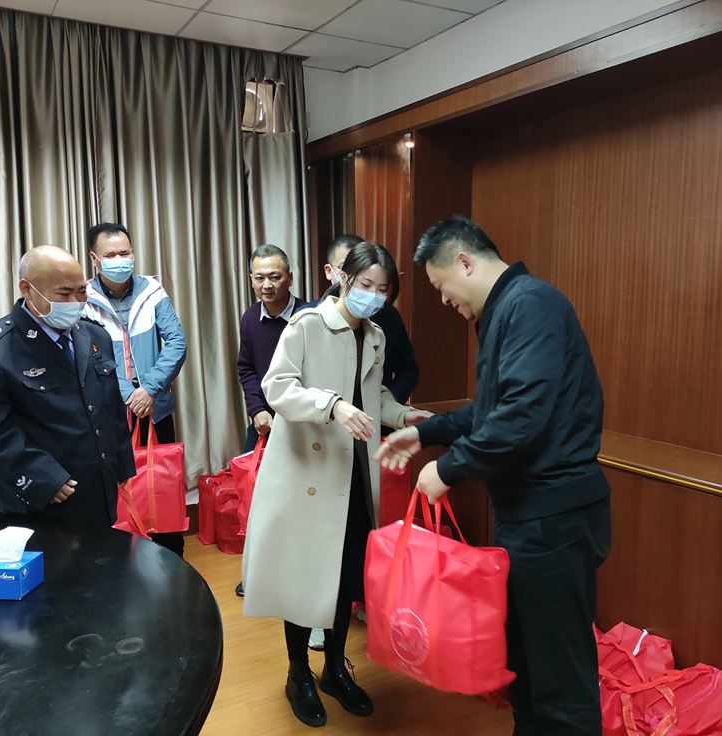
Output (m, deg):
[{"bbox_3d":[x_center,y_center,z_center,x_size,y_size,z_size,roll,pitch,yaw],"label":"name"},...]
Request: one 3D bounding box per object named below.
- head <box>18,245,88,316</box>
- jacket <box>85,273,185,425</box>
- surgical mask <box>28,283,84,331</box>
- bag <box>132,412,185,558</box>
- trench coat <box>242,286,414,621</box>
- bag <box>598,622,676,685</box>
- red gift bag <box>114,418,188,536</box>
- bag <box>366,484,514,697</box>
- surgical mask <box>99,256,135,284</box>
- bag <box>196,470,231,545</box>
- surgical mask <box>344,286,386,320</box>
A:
[{"bbox_3d":[-0.989,-0.261,2.270,0.210,0.245,0.170,22,19,33],"label":"head"},{"bbox_3d":[-1.045,-0.082,3.130,0.540,0.660,0.320,-4,8,-25],"label":"jacket"},{"bbox_3d":[-0.960,-0.195,2.240,0.110,0.120,0.150,22,19,33],"label":"surgical mask"},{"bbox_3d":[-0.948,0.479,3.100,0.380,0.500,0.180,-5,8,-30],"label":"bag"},{"bbox_3d":[-0.119,0.317,2.450,0.520,1.130,0.460,-7,10,-41],"label":"trench coat"},{"bbox_3d":[0.835,1.045,2.270,0.380,0.360,0.220,-6,9,-40],"label":"bag"},{"bbox_3d":[-0.957,0.471,3.100,0.390,0.490,0.180,-5,8,-30],"label":"red gift bag"},{"bbox_3d":[0.231,0.633,2.155,0.385,0.545,0.185,2,4,40],"label":"bag"},{"bbox_3d":[-1.034,-0.416,3.020,0.140,0.110,0.080,-4,8,-27],"label":"surgical mask"},{"bbox_3d":[-0.732,0.762,4.056,0.370,0.400,0.170,-4,8,-23],"label":"bag"},{"bbox_3d":[0.014,-0.210,2.270,0.135,0.103,0.082,11,21,-38],"label":"surgical mask"}]

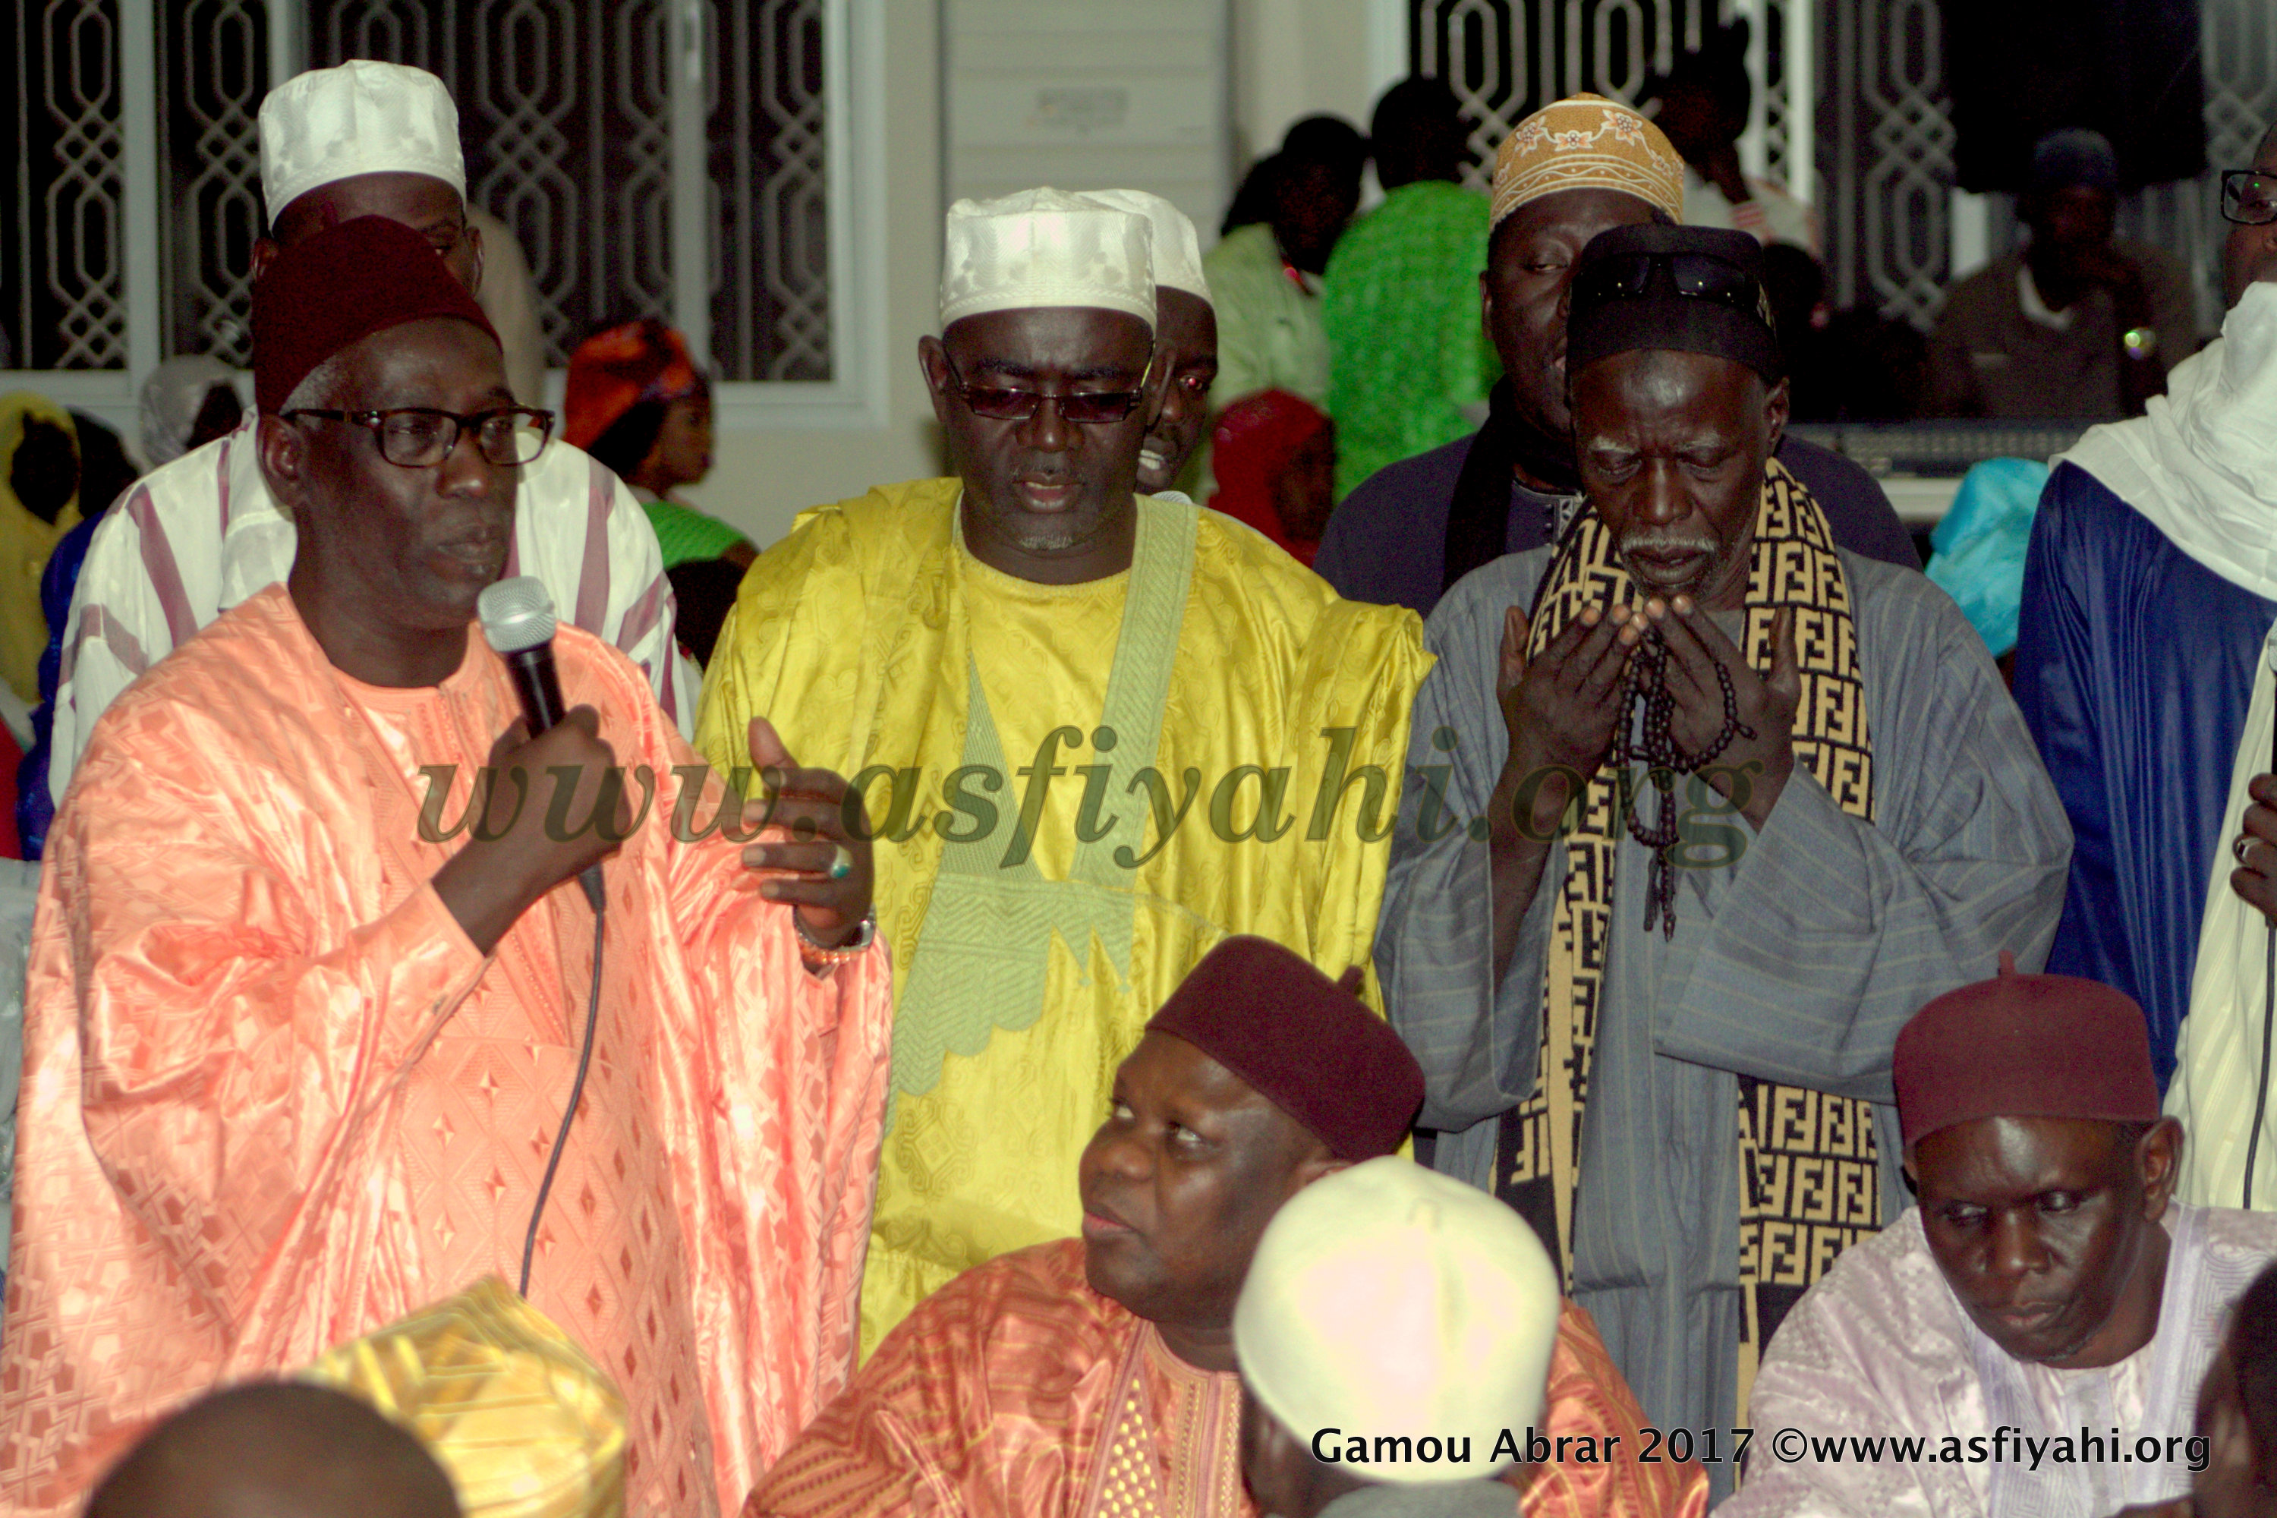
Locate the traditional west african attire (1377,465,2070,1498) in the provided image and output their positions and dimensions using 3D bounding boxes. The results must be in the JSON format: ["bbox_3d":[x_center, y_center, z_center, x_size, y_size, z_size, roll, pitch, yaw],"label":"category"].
[{"bbox_3d":[0.443,0.526,6.784,0.520,1.480,0.480,0,4,9],"label":"traditional west african attire"}]

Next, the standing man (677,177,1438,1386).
[{"bbox_3d":[-0.058,0.468,6.795,0.560,1.790,0.400,0,4,3],"label":"standing man"}]

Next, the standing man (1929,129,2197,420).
[{"bbox_3d":[1.753,-0.354,16.874,0.530,1.660,0.380,0,5,5],"label":"standing man"}]

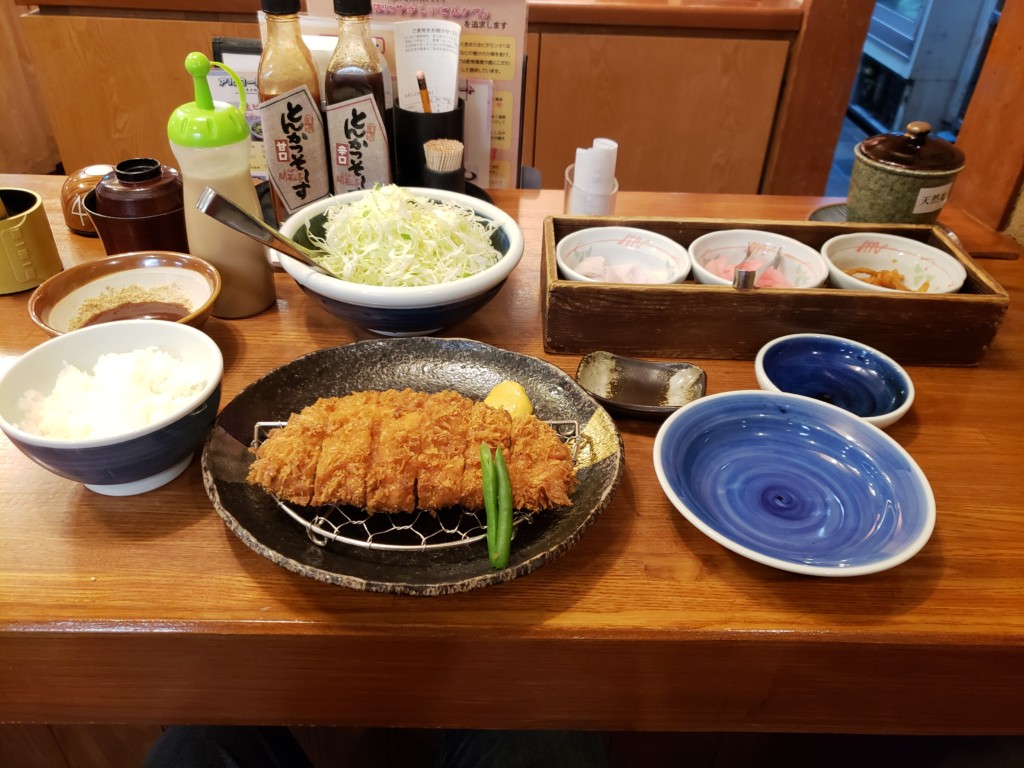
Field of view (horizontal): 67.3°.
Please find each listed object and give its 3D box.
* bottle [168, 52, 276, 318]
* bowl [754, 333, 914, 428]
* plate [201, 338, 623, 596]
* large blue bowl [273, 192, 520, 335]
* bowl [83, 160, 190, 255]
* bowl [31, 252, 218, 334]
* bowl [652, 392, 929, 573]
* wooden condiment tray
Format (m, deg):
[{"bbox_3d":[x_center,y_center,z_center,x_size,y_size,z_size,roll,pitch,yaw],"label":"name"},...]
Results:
[{"bbox_3d":[-0.234,-0.158,0.627,0.063,0.211,0.063,3,36,0],"label":"bottle"},{"bbox_3d":[0.242,0.007,0.590,0.113,0.035,0.113,2,36,-2],"label":"bowl"},{"bbox_3d":[-0.062,0.049,0.510,0.263,0.034,0.244,2,36,-2],"label":"plate"},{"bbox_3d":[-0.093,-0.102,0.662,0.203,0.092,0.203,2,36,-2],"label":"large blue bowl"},{"bbox_3d":[-0.349,-0.165,0.732,0.101,0.087,0.101,2,36,-2],"label":"bowl"},{"bbox_3d":[-0.297,-0.051,0.610,0.135,0.053,0.135,2,36,-2],"label":"bowl"},{"bbox_3d":[0.177,0.069,0.497,0.168,0.038,0.168,2,36,-2],"label":"bowl"},{"bbox_3d":[0.217,-0.087,0.690,0.376,0.065,0.132,1,36,-3],"label":"wooden condiment tray"}]

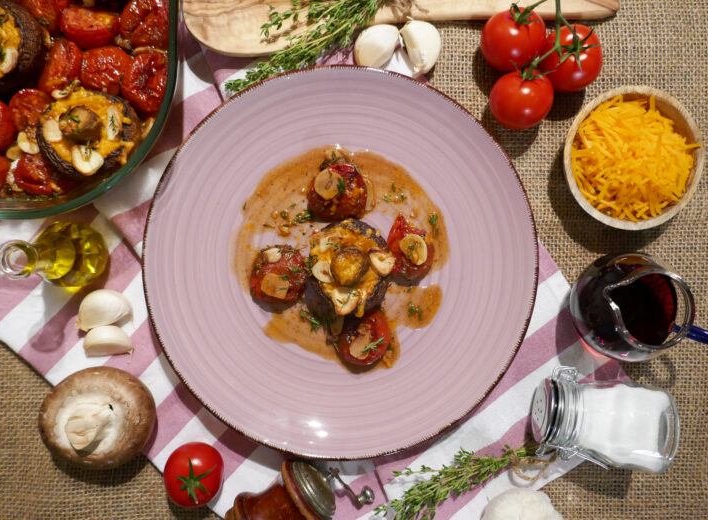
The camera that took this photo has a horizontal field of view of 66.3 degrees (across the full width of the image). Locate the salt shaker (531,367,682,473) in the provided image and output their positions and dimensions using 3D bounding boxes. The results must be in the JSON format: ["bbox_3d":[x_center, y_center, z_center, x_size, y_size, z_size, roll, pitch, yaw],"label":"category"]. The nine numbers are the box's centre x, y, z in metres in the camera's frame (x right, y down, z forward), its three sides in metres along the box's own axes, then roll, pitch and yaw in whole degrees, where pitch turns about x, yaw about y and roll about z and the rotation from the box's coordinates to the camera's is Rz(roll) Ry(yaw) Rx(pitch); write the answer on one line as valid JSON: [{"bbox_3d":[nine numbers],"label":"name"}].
[{"bbox_3d":[0.168,0.110,0.366,0.087,0.057,0.061,9,90,3],"label":"salt shaker"}]

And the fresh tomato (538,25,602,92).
[{"bbox_3d":[0.149,-0.139,0.372,0.043,0.042,0.043,0,85,3],"label":"fresh tomato"}]

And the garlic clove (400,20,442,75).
[{"bbox_3d":[0.047,-0.150,0.382,0.026,0.024,0.037,-6,89,0],"label":"garlic clove"}]

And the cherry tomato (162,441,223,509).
[{"bbox_3d":[-0.109,0.147,0.369,0.041,0.039,0.041,0,89,0],"label":"cherry tomato"}]

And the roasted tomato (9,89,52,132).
[{"bbox_3d":[-0.220,-0.101,0.371,0.031,0.028,0.031,0,90,0],"label":"roasted tomato"}]

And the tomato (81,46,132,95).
[{"bbox_3d":[-0.168,-0.129,0.370,0.034,0.029,0.032,0,90,0],"label":"tomato"}]

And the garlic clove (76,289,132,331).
[{"bbox_3d":[-0.173,0.035,0.377,0.035,0.024,0.027,-11,89,0],"label":"garlic clove"}]

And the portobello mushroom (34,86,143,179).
[{"bbox_3d":[-0.176,-0.085,0.367,0.063,0.039,0.062,0,90,0],"label":"portobello mushroom"}]

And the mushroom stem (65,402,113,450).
[{"bbox_3d":[-0.176,0.111,0.360,0.025,0.025,0.025,0,90,0],"label":"mushroom stem"}]

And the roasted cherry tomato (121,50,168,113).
[{"bbox_3d":[-0.142,-0.122,0.371,0.034,0.029,0.041,0,89,0],"label":"roasted cherry tomato"}]

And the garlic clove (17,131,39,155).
[{"bbox_3d":[-0.214,-0.077,0.356,0.011,0.006,0.017,-38,89,-1],"label":"garlic clove"}]

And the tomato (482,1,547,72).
[{"bbox_3d":[0.110,-0.152,0.373,0.042,0.040,0.042,-1,68,2],"label":"tomato"}]

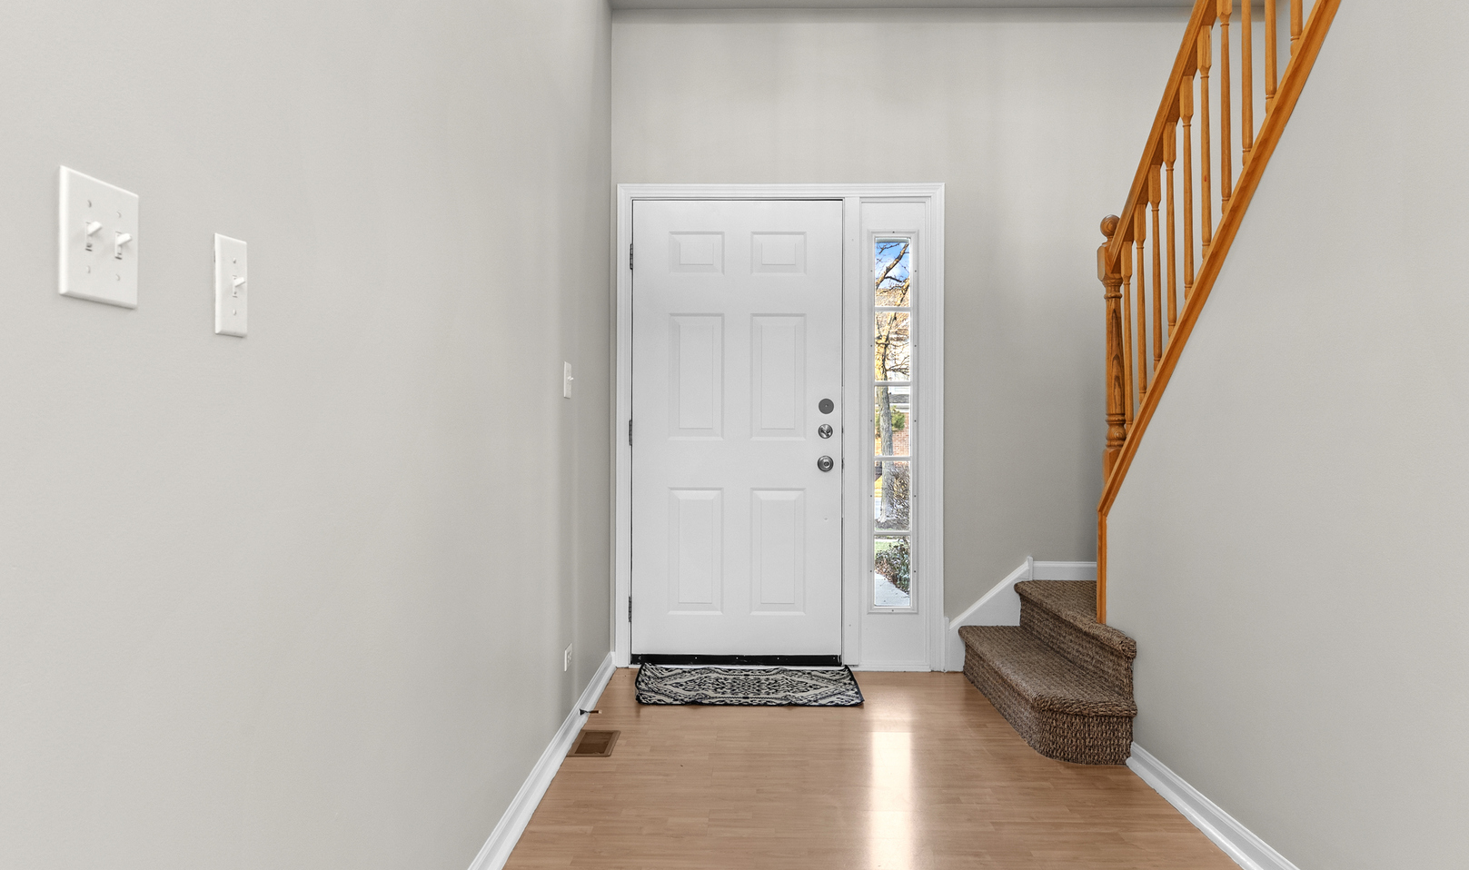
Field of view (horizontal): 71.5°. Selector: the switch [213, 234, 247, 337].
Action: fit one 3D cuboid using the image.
[{"bbox_3d":[-0.591,-0.175,1.211,0.017,0.114,0.070,0,1,1],"label":"switch"}]

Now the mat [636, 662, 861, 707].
[{"bbox_3d":[0.060,1.025,4.185,0.875,0.018,0.550,0,1,1],"label":"mat"}]

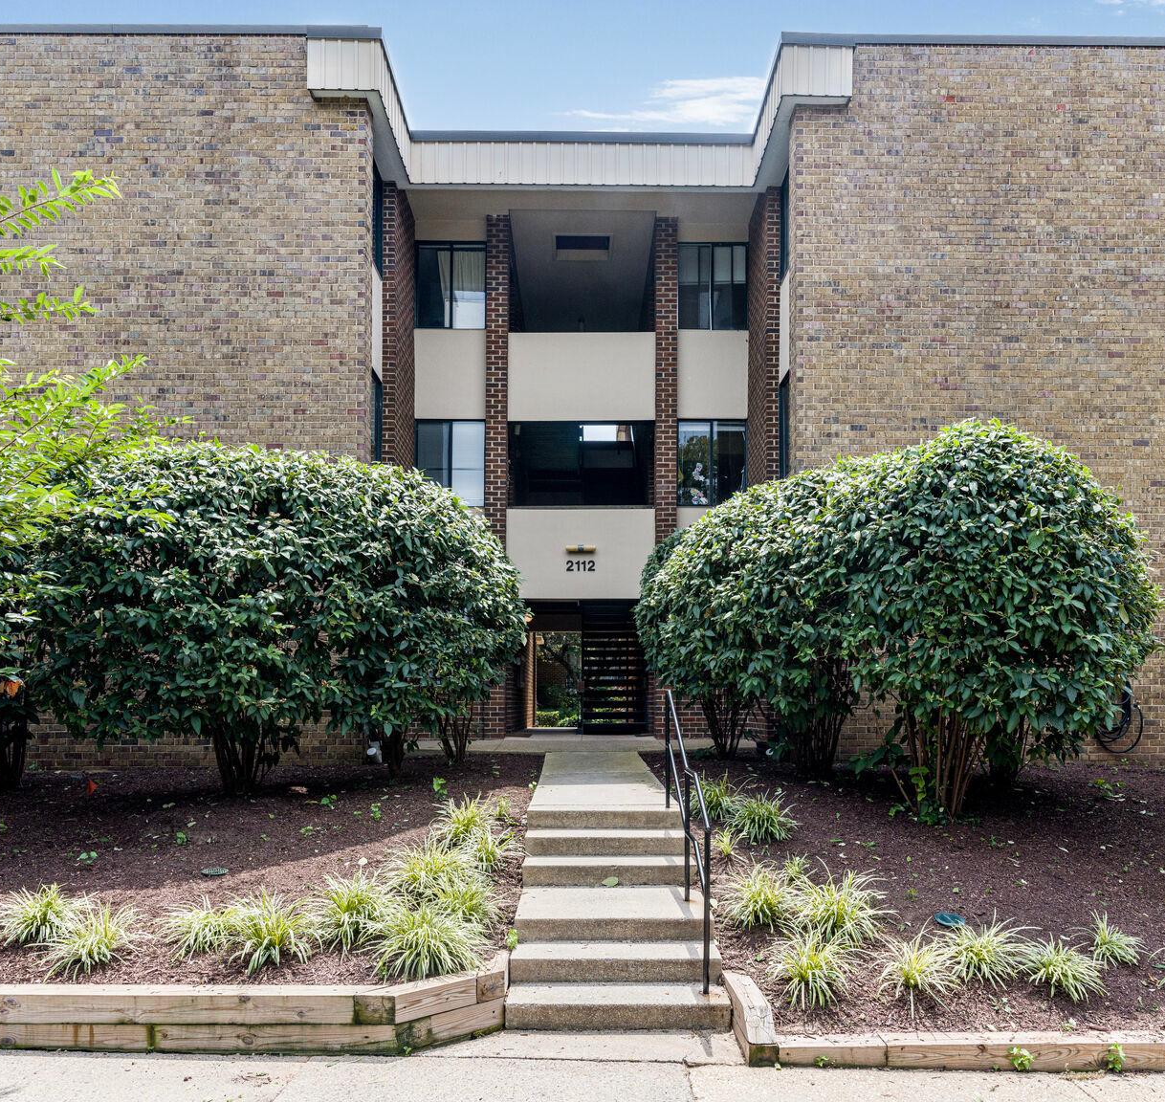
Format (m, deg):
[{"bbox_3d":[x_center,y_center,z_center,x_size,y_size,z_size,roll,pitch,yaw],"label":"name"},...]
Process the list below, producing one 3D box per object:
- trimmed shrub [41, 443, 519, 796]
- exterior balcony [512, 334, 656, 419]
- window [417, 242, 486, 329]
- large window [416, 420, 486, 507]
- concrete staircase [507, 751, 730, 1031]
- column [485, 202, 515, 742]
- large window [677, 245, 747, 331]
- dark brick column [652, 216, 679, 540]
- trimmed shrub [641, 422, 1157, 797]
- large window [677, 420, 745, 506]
[{"bbox_3d":[-3.000,0.680,8.600,4.600,3.400,3.400,0,-3,0],"label":"trimmed shrub"},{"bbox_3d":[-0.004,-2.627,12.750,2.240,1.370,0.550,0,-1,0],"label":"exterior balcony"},{"bbox_3d":[-2.013,-4.071,12.680,1.086,1.347,0.130,0,-1,0],"label":"window"},{"bbox_3d":[-2.011,-1.344,12.680,1.070,1.341,0.130,0,-1,0],"label":"large window"},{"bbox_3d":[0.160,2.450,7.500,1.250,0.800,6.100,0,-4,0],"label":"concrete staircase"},{"bbox_3d":[-1.291,-1.123,12.680,0.330,7.850,0.380,0,-1,0],"label":"column"},{"bbox_3d":[2.005,-4.049,12.680,1.082,1.353,0.130,0,-1,0],"label":"large window"},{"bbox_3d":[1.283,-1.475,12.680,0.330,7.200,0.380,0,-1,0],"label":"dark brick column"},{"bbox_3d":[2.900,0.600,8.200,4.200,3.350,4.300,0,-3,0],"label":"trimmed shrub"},{"bbox_3d":[1.994,-1.349,12.680,1.064,1.331,0.130,0,-1,0],"label":"large window"}]

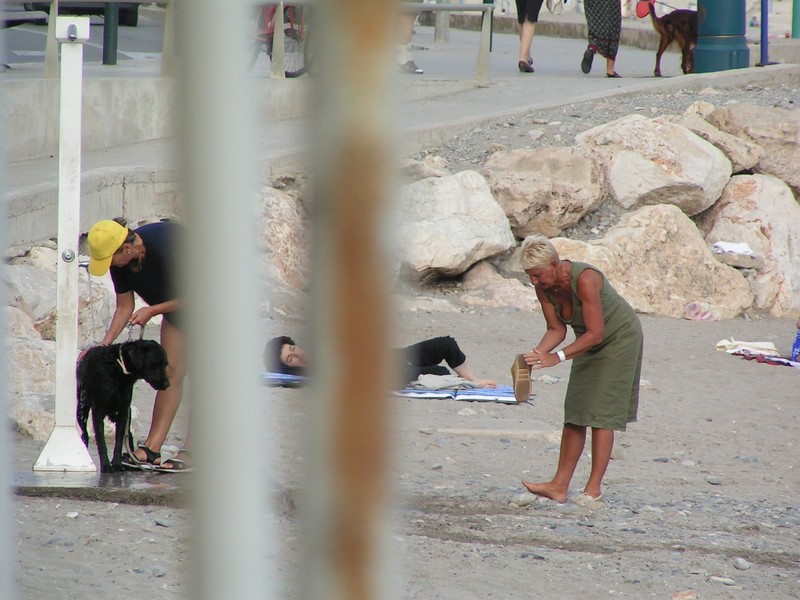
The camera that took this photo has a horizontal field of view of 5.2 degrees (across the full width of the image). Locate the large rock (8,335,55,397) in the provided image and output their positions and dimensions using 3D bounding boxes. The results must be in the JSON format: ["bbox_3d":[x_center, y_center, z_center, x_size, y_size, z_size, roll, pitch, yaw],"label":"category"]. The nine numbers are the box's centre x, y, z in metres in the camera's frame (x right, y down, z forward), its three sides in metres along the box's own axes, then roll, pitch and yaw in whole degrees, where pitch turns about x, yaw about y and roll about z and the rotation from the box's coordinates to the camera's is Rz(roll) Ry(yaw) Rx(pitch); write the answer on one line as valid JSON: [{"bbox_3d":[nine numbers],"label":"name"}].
[{"bbox_3d":[-2.090,0.382,50.500,0.400,0.370,0.360,1,3,0],"label":"large rock"}]

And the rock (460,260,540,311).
[{"bbox_3d":[0.755,-0.107,64.700,0.620,0.380,0.500,1,3,0],"label":"rock"}]

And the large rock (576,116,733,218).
[{"bbox_3d":[1.681,-0.895,58.000,1.030,0.610,0.800,0,3,0],"label":"large rock"}]

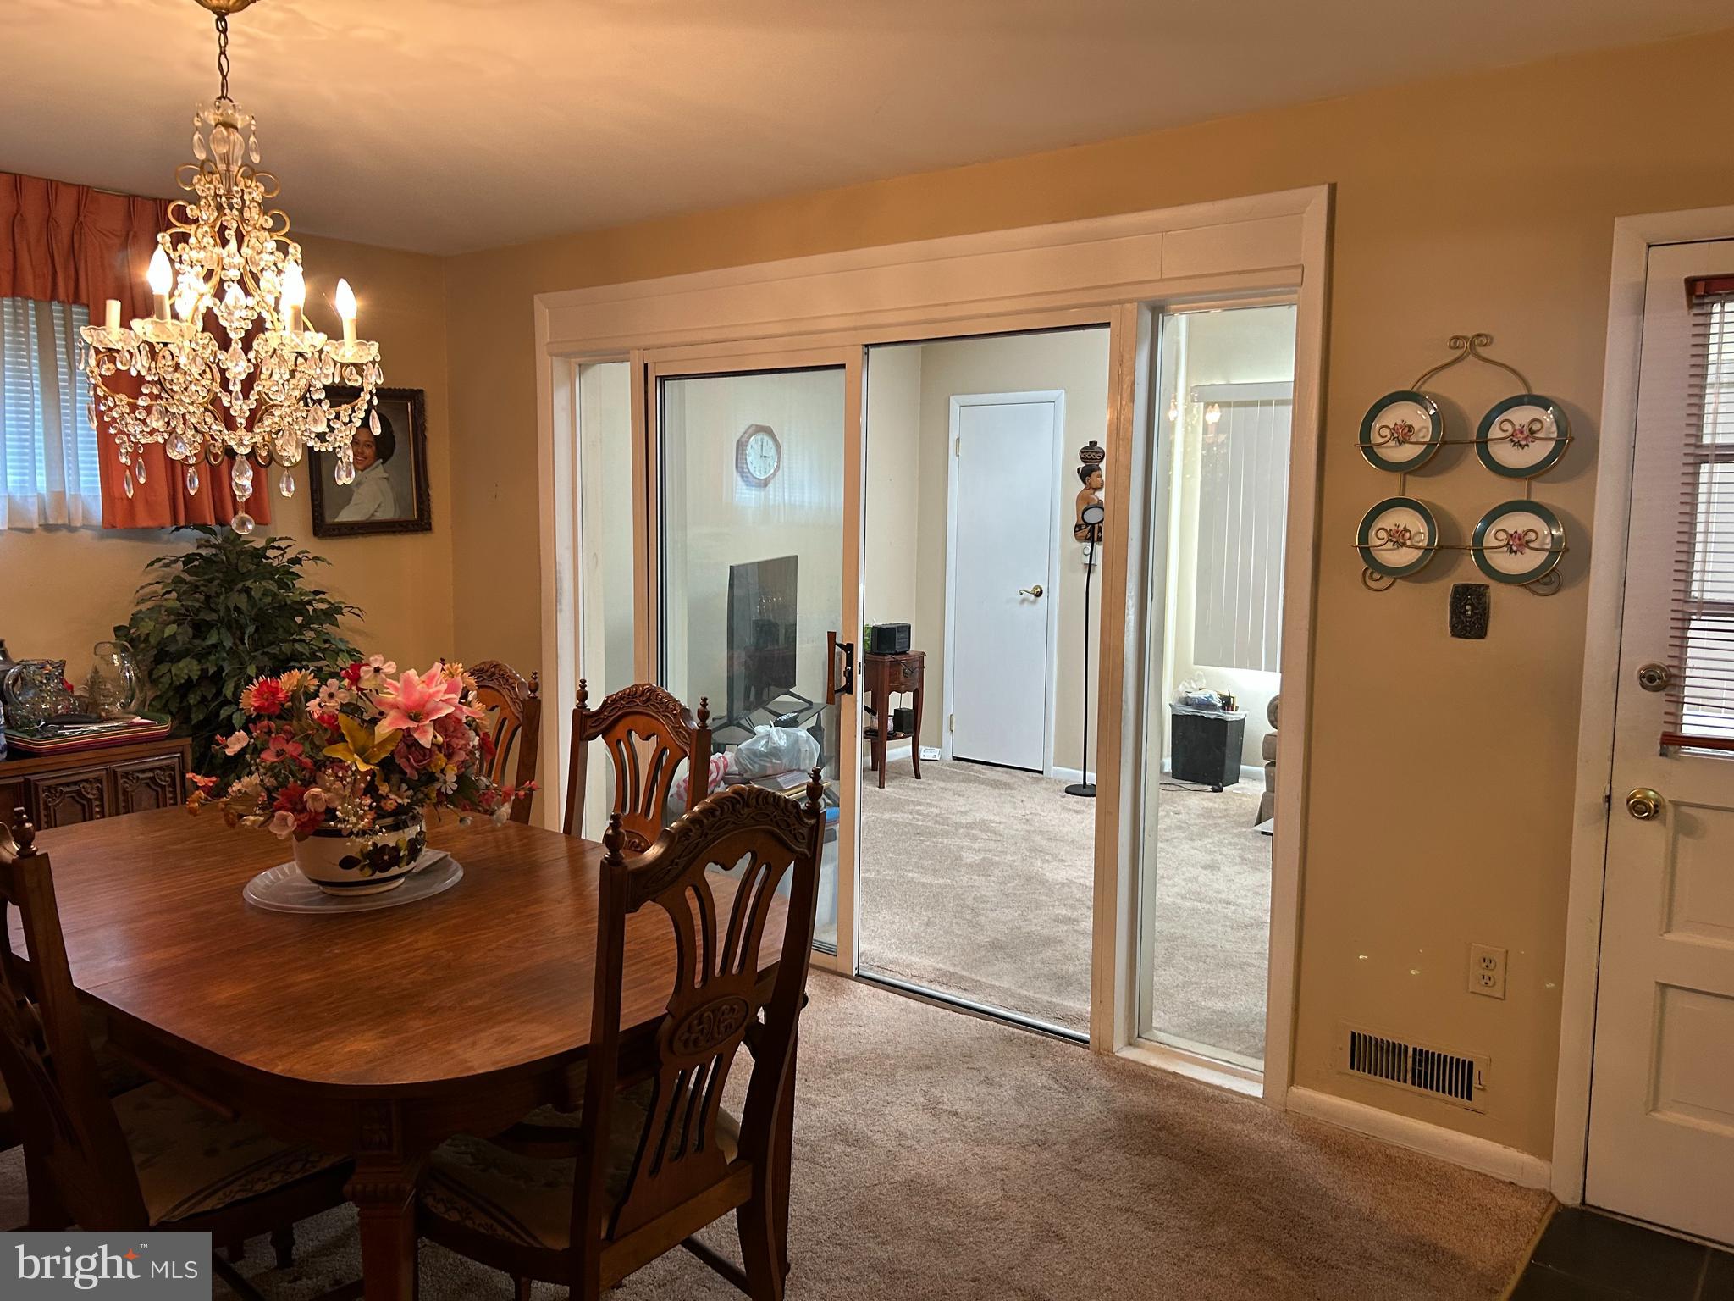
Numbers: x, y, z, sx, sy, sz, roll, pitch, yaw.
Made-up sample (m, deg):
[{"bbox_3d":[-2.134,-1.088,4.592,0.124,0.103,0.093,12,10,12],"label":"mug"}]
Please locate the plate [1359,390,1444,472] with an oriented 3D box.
[{"bbox_3d":[1.193,-0.488,2.907,0.182,0.182,0.025,5,8,37],"label":"plate"}]

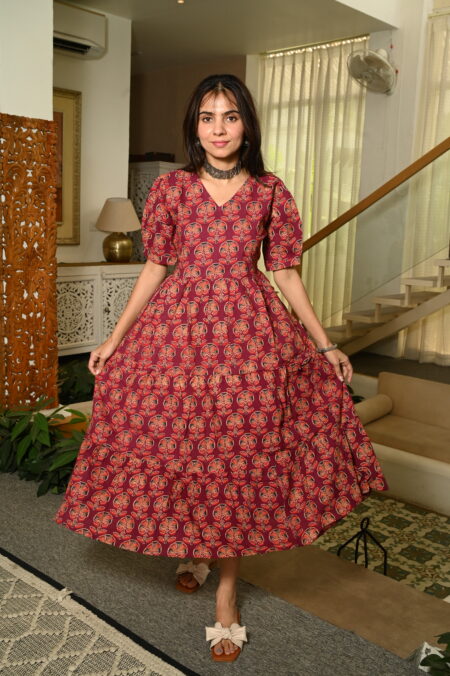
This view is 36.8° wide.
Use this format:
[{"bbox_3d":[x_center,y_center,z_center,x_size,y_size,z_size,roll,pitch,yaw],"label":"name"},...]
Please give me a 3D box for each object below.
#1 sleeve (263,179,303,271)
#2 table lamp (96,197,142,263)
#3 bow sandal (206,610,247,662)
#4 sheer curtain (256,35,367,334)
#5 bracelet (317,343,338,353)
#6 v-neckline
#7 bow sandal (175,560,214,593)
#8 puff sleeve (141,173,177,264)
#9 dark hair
[{"bbox_3d":[0.169,-0.331,1.972,0.120,0.265,0.160,2,9,0],"label":"sleeve"},{"bbox_3d":[-0.871,-0.879,5.500,0.370,0.520,0.370,2,9,0],"label":"table lamp"},{"bbox_3d":[0.012,0.826,1.960,0.110,0.080,0.250,2,9,4],"label":"bow sandal"},{"bbox_3d":[0.792,-1.424,6.824,1.285,2.915,0.120,10,12,42],"label":"sheer curtain"},{"bbox_3d":[0.298,0.029,1.965,0.066,0.016,0.060,-20,-4,12],"label":"bracelet"},{"bbox_3d":[-0.006,-0.412,1.889,0.165,0.110,0.090,2,9,2],"label":"v-neckline"},{"bbox_3d":[-0.086,0.769,2.301,0.110,0.085,0.250,4,9,16],"label":"bow sandal"},{"bbox_3d":[-0.187,-0.346,1.971,0.120,0.260,0.160,2,9,0],"label":"puff sleeve"},{"bbox_3d":[-0.001,-0.590,1.893,0.235,0.300,0.210,2,9,2],"label":"dark hair"}]

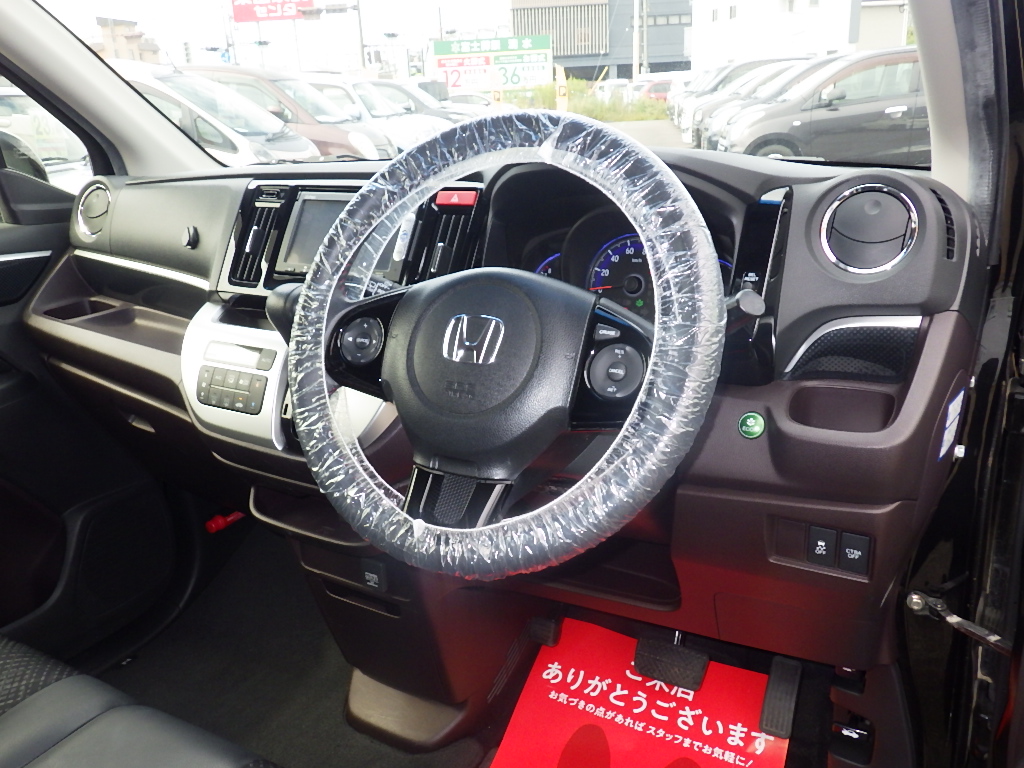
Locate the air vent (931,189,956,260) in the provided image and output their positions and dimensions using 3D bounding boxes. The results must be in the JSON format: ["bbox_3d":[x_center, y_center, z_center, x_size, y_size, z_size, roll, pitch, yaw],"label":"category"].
[{"bbox_3d":[0.401,-0.149,0.774,0.025,0.068,0.016,-3,4,-1],"label":"air vent"}]

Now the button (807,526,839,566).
[{"bbox_3d":[0.305,0.158,0.812,0.026,0.038,0.012,7,20,27],"label":"button"}]

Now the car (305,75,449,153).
[{"bbox_3d":[-2.642,-3.946,12.833,3.400,1.620,1.475,0,20,9],"label":"car"}]

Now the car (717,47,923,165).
[{"bbox_3d":[4.092,-3.176,9.774,3.400,1.530,1.475,0,19,6],"label":"car"}]

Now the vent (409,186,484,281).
[{"bbox_3d":[-0.066,-0.152,0.896,0.063,0.115,0.035,7,-12,27],"label":"vent"}]

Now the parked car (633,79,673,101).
[{"bbox_3d":[7.152,-13.476,38.852,3.600,1.500,1.600,-1,19,6],"label":"parked car"}]

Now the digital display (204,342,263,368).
[{"bbox_3d":[-0.318,-0.032,0.947,0.082,0.024,0.008,7,-12,27],"label":"digital display"}]

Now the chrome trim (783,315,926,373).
[{"bbox_3d":[0.322,-0.037,0.779,0.118,0.062,0.030,7,6,27],"label":"chrome trim"}]

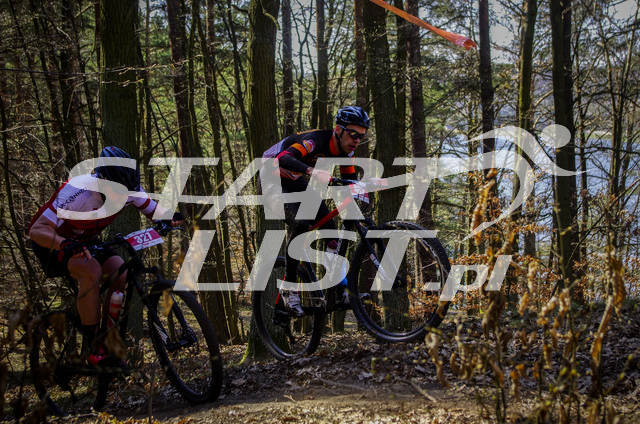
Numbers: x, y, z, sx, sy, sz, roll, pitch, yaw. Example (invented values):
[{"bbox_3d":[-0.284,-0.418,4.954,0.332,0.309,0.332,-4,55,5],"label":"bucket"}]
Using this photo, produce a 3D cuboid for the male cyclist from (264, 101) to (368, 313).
[{"bbox_3d":[-0.002,0.024,7.403,0.799,1.321,1.063,-4,-1,-41],"label":"male cyclist"}]

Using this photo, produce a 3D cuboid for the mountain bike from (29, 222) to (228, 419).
[{"bbox_3d":[-1.208,0.689,6.832,1.820,1.060,0.700,-15,-3,39],"label":"mountain bike"}]

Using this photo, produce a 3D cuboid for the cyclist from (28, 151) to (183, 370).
[{"bbox_3d":[-1.348,0.282,6.886,0.916,1.316,0.760,-6,1,39],"label":"cyclist"}]

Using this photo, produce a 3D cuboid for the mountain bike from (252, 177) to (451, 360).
[{"bbox_3d":[0.105,0.370,7.308,0.700,1.060,1.820,-3,-9,-41],"label":"mountain bike"}]

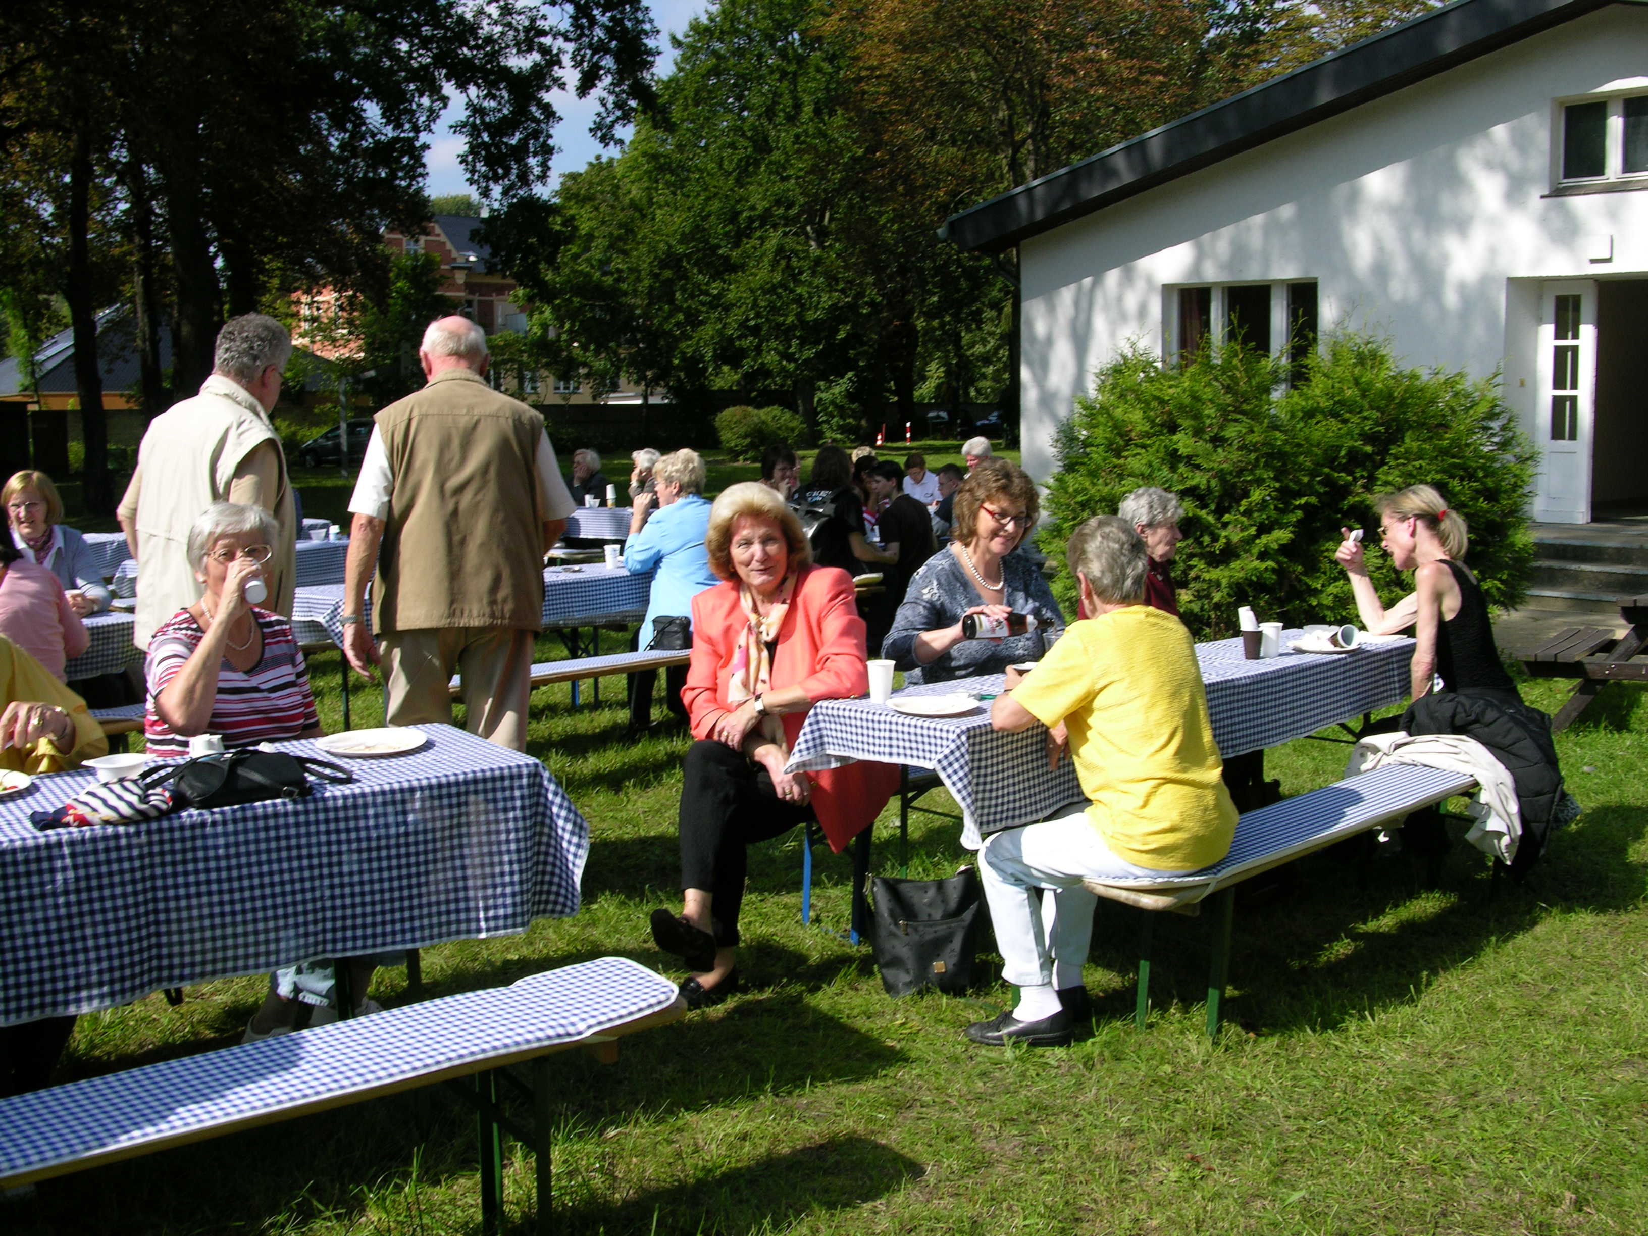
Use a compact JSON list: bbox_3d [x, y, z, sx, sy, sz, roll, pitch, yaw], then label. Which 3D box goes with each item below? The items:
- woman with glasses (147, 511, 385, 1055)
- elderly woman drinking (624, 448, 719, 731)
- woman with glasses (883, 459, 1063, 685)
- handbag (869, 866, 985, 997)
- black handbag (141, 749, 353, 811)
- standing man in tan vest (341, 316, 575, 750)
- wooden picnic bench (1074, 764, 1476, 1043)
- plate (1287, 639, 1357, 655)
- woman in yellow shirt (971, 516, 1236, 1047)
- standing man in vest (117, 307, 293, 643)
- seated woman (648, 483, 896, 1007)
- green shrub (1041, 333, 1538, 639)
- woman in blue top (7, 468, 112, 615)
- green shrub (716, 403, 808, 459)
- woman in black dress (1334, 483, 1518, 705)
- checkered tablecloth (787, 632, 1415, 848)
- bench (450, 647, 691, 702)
[{"bbox_3d":[-1.272,0.382,3.737,0.540,1.270,0.720,-4,8,-32],"label":"woman with glasses"},{"bbox_3d":[-0.611,-0.077,7.436,0.760,1.350,0.480,5,8,39],"label":"elderly woman drinking"},{"bbox_3d":[0.582,0.223,4.916,0.520,1.370,0.760,-6,8,-40],"label":"woman with glasses"},{"bbox_3d":[0.280,0.799,4.302,0.290,0.320,0.150,1,7,9],"label":"handbag"},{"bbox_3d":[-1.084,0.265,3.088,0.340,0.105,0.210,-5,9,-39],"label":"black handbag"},{"bbox_3d":[-1.050,0.027,4.882,0.640,1.790,0.360,-1,6,-9],"label":"standing man in tan vest"},{"bbox_3d":[1.408,0.714,4.370,0.270,0.485,2.200,7,10,43],"label":"wooden picnic bench"},{"bbox_3d":[1.561,0.092,5.213,0.220,0.022,0.220,0,6,0],"label":"plate"},{"bbox_3d":[0.658,0.382,3.866,0.720,1.260,0.500,5,9,34],"label":"woman in yellow shirt"},{"bbox_3d":[-1.760,0.037,4.832,0.550,1.790,0.390,2,7,21],"label":"standing man in vest"},{"bbox_3d":[-0.132,0.302,4.351,0.580,1.290,0.740,2,7,16],"label":"seated woman"},{"bbox_3d":[3.366,-1.022,12.064,3.400,2.050,2.400,6,9,38],"label":"green shrub"},{"bbox_3d":[-2.819,0.110,6.197,0.520,1.320,0.750,-5,8,-37],"label":"woman in blue top"},{"bbox_3d":[-1.860,-5.595,49.691,2.750,1.750,2.300,0,7,0],"label":"green shrub"},{"bbox_3d":[1.844,0.235,5.086,0.740,1.310,0.480,5,8,42],"label":"woman in black dress"},{"bbox_3d":[0.943,0.285,4.900,2.340,0.285,0.600,-7,9,-44],"label":"checkered tablecloth"},{"bbox_3d":[-0.755,0.403,6.785,0.260,0.480,2.200,7,10,44],"label":"bench"}]

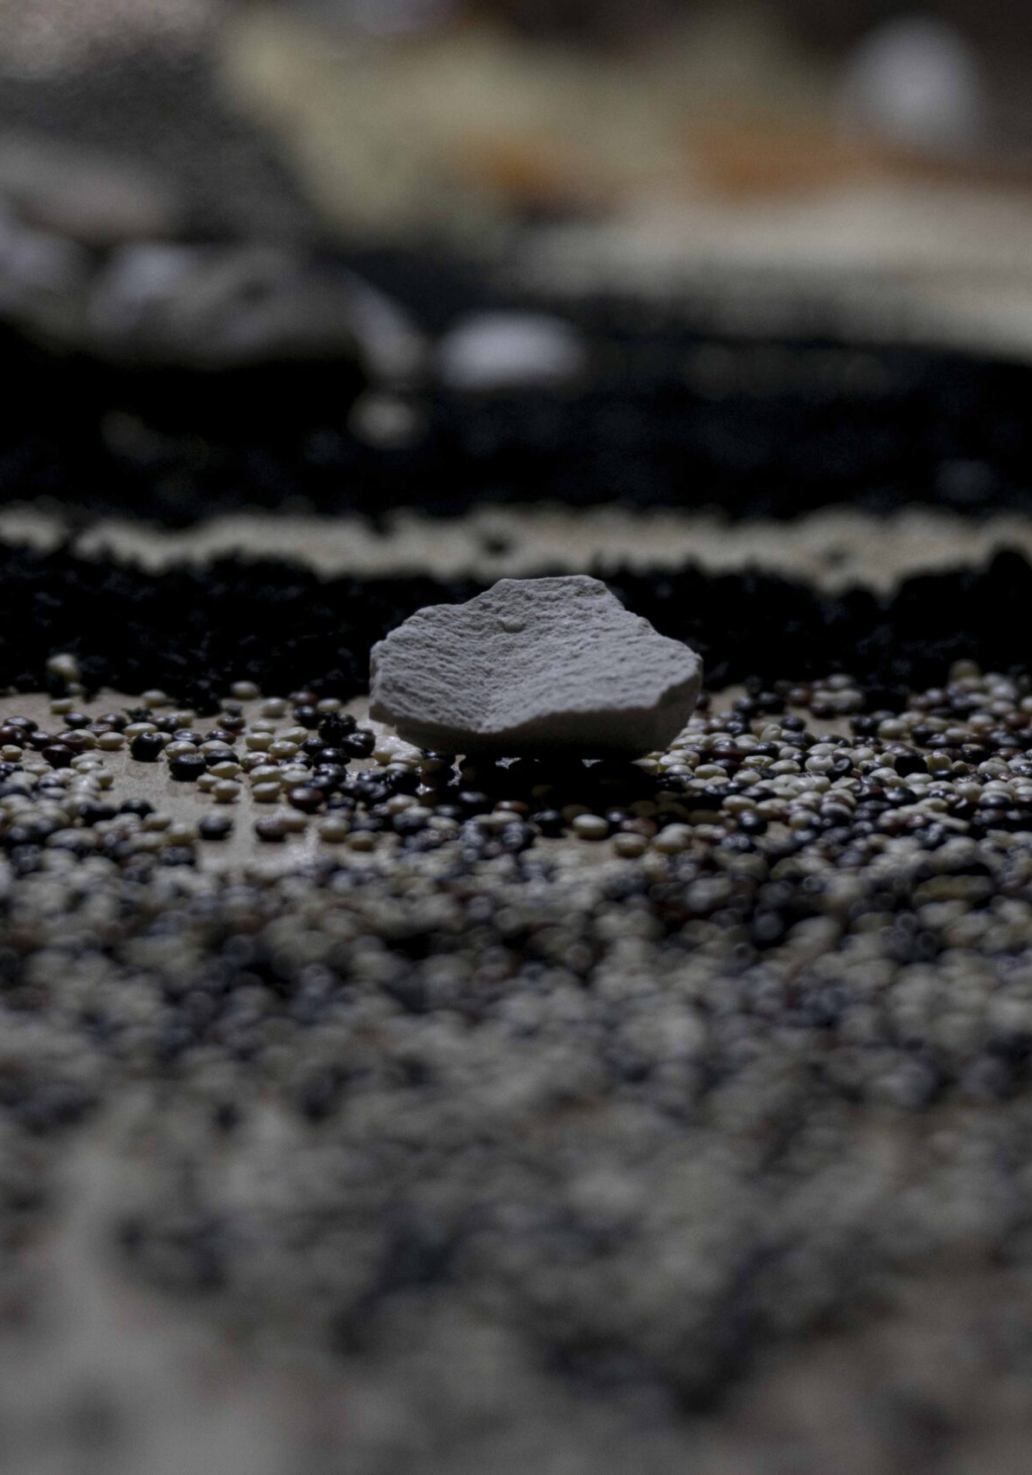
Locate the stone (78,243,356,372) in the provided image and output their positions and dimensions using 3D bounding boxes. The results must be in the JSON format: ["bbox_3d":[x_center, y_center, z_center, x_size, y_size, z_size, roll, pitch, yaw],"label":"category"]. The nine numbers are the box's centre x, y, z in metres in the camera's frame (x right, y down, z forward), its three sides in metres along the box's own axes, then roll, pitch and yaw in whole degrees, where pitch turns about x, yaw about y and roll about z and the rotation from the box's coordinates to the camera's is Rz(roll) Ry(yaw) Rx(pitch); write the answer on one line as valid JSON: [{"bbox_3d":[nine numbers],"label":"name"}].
[{"bbox_3d":[-0.034,-0.050,0.372,0.031,0.015,0.024,0,15,0],"label":"stone"}]

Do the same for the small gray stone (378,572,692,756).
[{"bbox_3d":[0.001,-0.005,0.210,0.021,0.011,0.015,0,15,0],"label":"small gray stone"}]

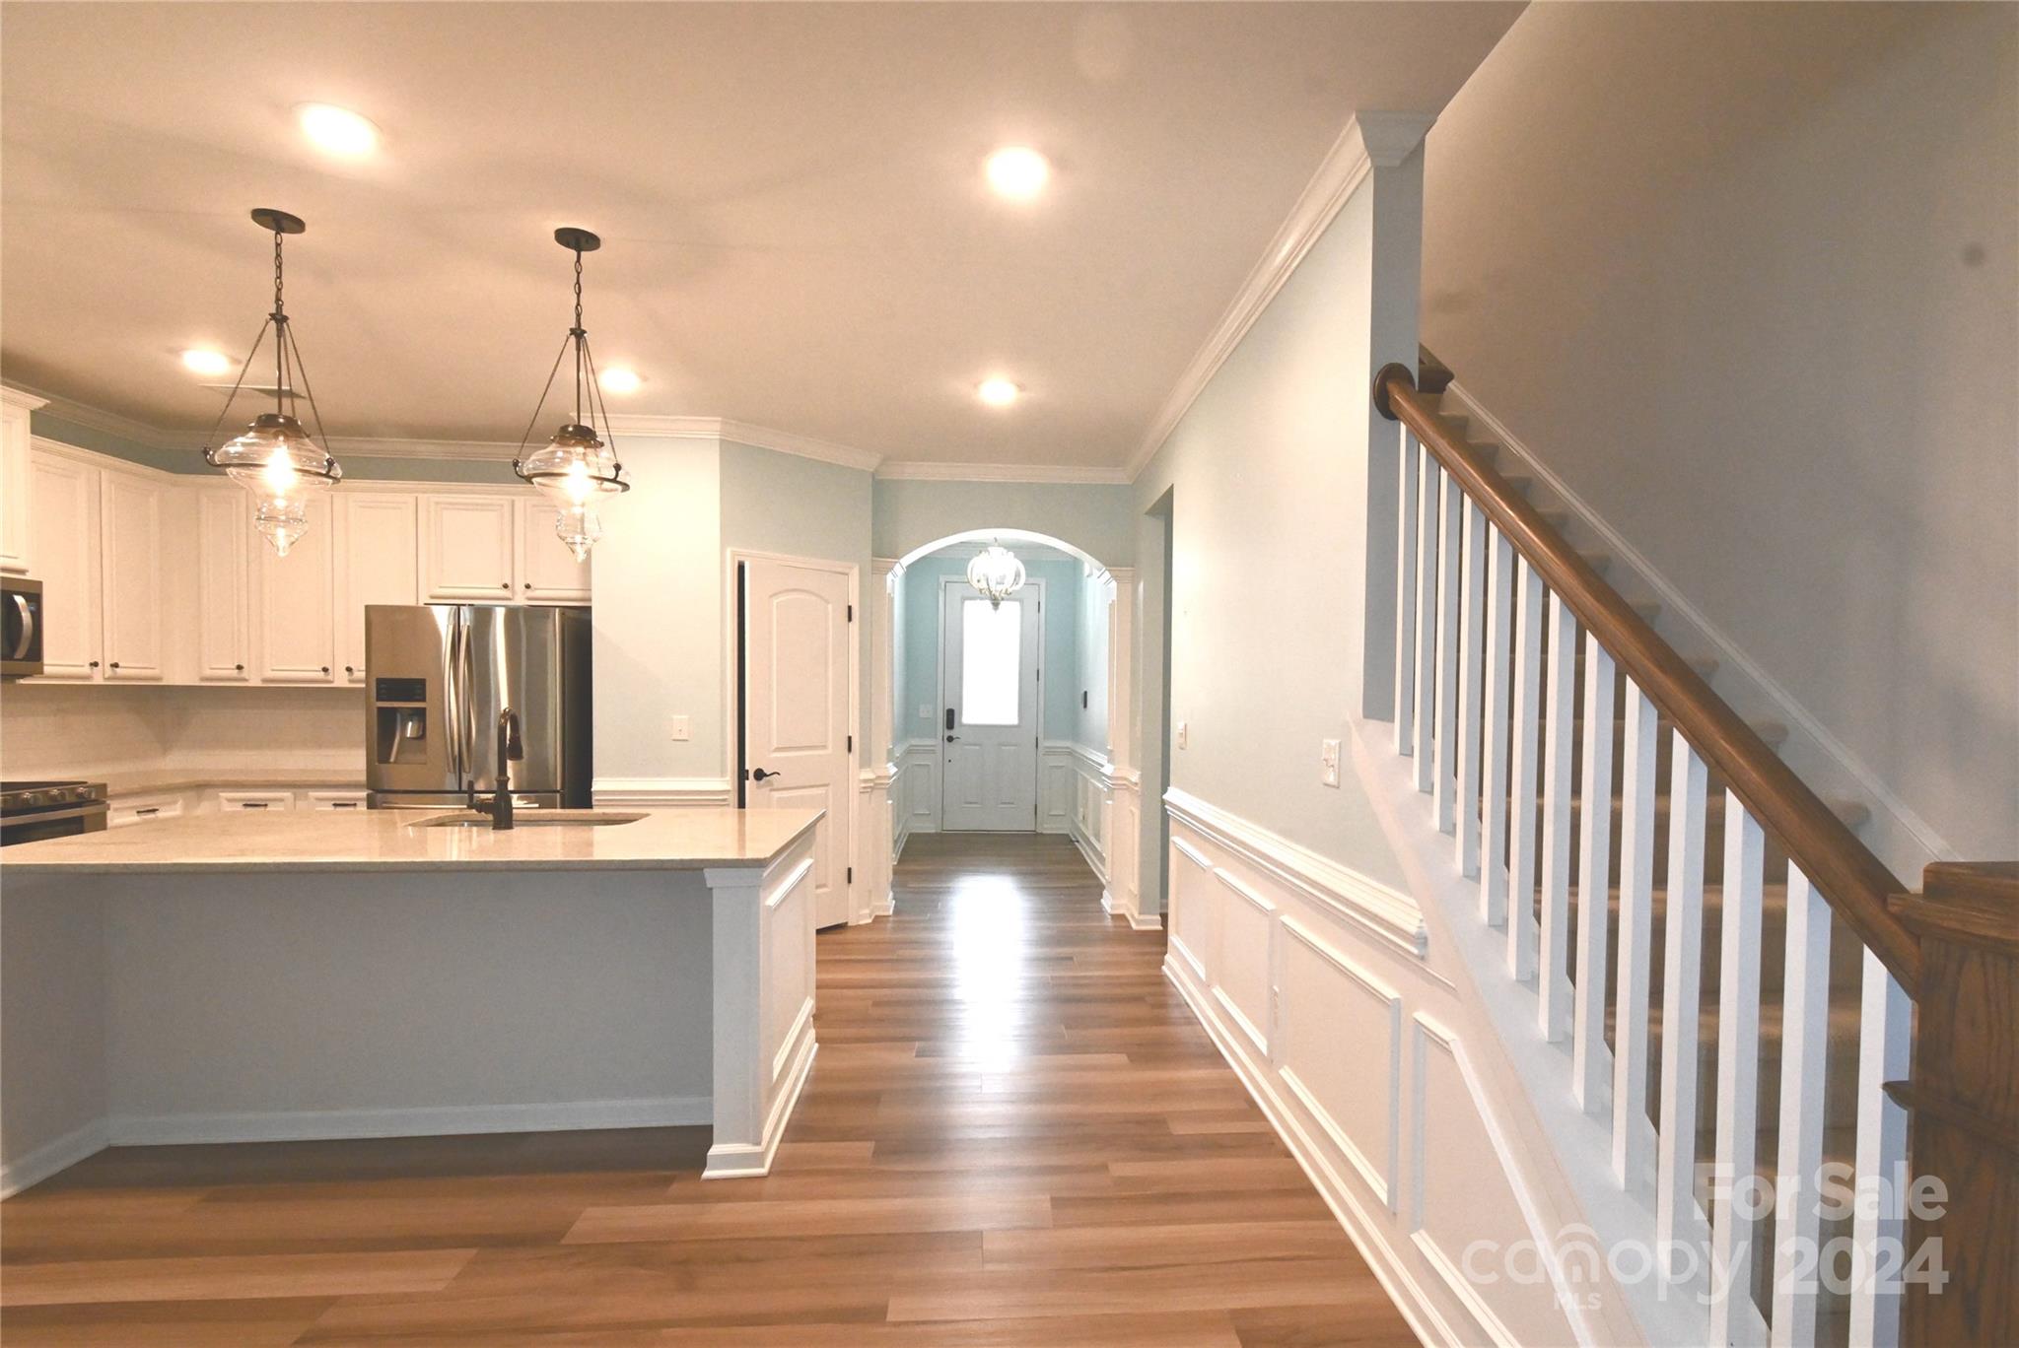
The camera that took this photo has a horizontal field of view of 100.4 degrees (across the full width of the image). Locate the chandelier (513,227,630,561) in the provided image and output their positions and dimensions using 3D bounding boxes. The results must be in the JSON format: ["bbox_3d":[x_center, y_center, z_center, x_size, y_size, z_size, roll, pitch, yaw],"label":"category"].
[{"bbox_3d":[-1.335,-0.859,2.606,0.350,1.000,0.350,1,0,-3],"label":"chandelier"}]

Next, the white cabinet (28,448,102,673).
[{"bbox_3d":[-4.324,-0.480,3.844,0.030,0.970,0.330,1,0,-3],"label":"white cabinet"}]

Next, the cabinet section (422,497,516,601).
[{"bbox_3d":[-2.823,-0.653,4.407,0.474,0.537,0.022,0,-1,-3],"label":"cabinet section"}]

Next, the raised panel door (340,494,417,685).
[{"bbox_3d":[-3.290,-0.450,4.410,0.380,0.980,0.025,0,0,-4],"label":"raised panel door"}]

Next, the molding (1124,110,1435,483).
[{"bbox_3d":[0.837,-1.243,3.572,0.198,0.090,3.194,0,-1,-3],"label":"molding"}]

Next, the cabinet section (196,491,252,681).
[{"bbox_3d":[-4.044,-0.450,4.347,0.279,0.976,0.022,0,-1,-3],"label":"cabinet section"}]

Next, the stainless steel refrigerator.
[{"bbox_3d":[-2.581,0.570,4.275,0.900,1.765,0.750,0,-1,-3],"label":"stainless steel refrigerator"}]

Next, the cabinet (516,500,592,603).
[{"bbox_3d":[-2.349,-0.644,4.464,0.420,0.530,0.030,1,0,-3],"label":"cabinet"}]

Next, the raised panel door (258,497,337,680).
[{"bbox_3d":[-3.684,-0.440,4.363,0.393,0.969,0.022,0,-1,-3],"label":"raised panel door"}]

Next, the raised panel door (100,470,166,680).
[{"bbox_3d":[-4.284,-0.452,4.119,0.022,0.987,0.317,0,-1,-3],"label":"raised panel door"}]

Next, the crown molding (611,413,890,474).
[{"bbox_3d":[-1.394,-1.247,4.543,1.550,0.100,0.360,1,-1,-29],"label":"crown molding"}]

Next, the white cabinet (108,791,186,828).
[{"bbox_3d":[-4.345,0.952,3.923,0.600,0.850,0.420,1,0,-3],"label":"white cabinet"}]

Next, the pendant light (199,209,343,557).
[{"bbox_3d":[-2.116,-0.833,2.436,0.310,0.984,0.310,0,-1,-3],"label":"pendant light"}]

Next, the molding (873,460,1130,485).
[{"bbox_3d":[-0.054,-1.219,5.109,1.560,0.100,0.090,1,0,-3],"label":"molding"}]

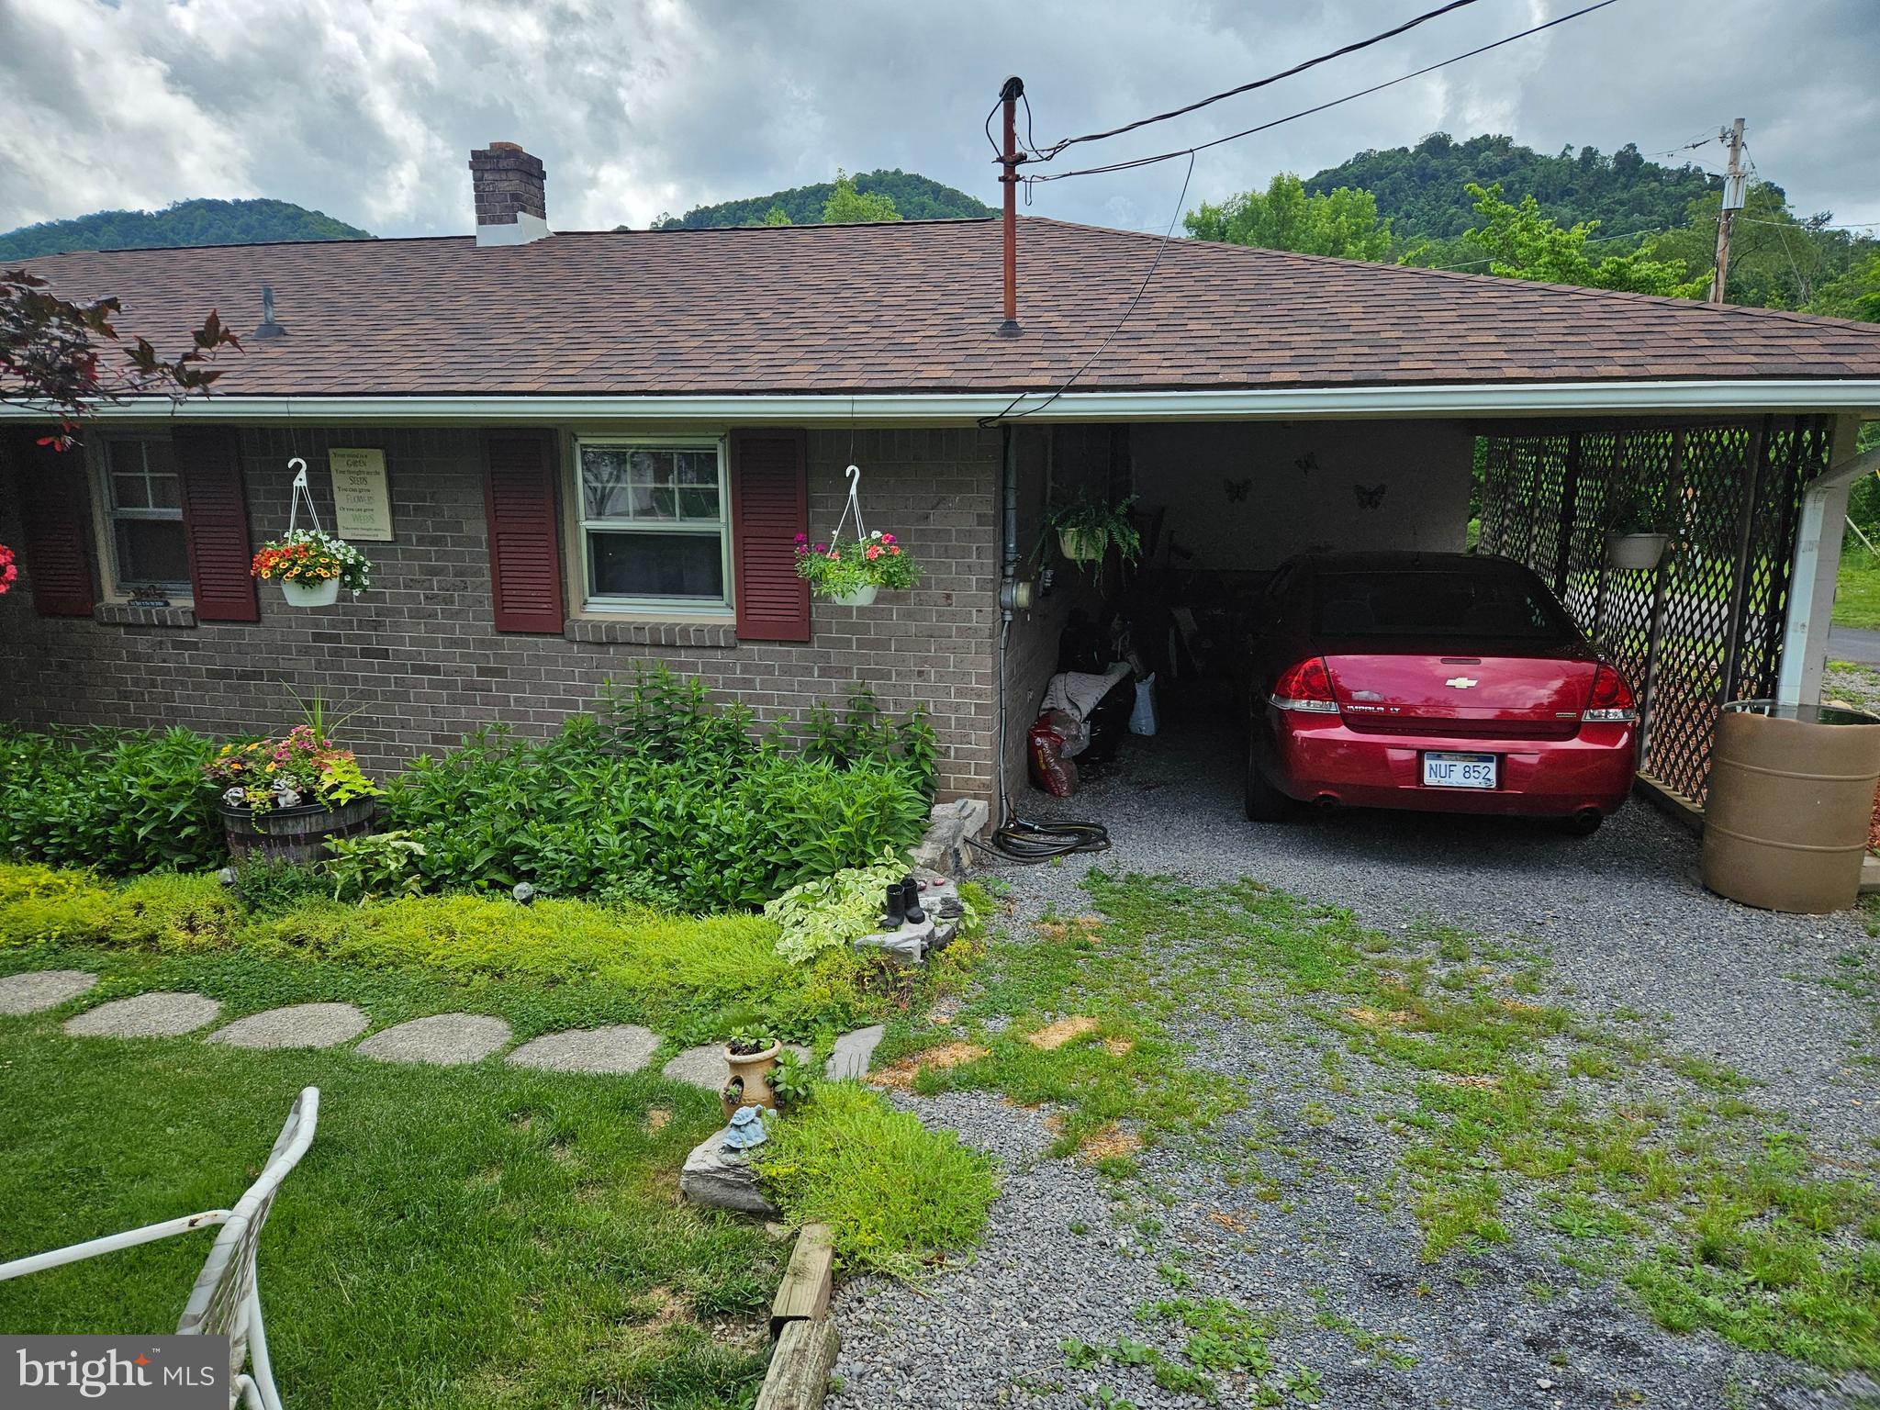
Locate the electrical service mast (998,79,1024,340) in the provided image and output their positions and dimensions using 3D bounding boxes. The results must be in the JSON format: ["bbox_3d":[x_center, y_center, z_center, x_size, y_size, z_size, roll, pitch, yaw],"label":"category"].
[{"bbox_3d":[0.353,-2.463,6.184,0.130,1.210,0.140,3,12,12],"label":"electrical service mast"}]

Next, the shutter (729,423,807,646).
[{"bbox_3d":[-0.866,-0.873,6.479,0.410,1.090,0.040,3,12,12],"label":"shutter"}]

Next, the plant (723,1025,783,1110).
[{"bbox_3d":[-0.531,1.028,3.515,0.175,0.260,0.175,0,12,0],"label":"plant"}]

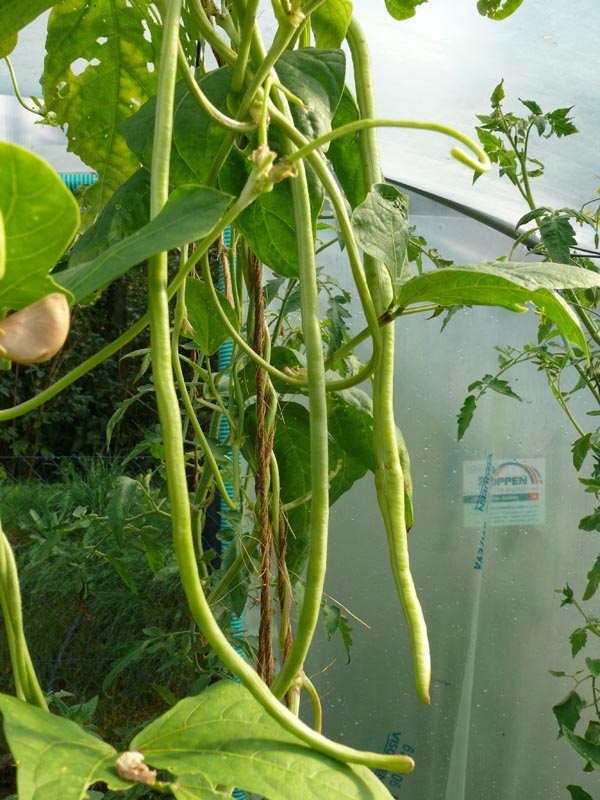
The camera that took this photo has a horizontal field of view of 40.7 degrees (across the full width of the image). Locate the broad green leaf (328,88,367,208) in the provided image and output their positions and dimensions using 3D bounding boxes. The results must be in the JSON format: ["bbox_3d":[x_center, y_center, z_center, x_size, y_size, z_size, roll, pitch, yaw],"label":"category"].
[{"bbox_3d":[0.023,-0.148,0.465,0.046,0.082,0.020,-11,6,-11],"label":"broad green leaf"}]

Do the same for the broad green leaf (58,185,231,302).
[{"bbox_3d":[-0.077,-0.076,0.400,0.110,0.020,0.046,-30,25,0],"label":"broad green leaf"}]

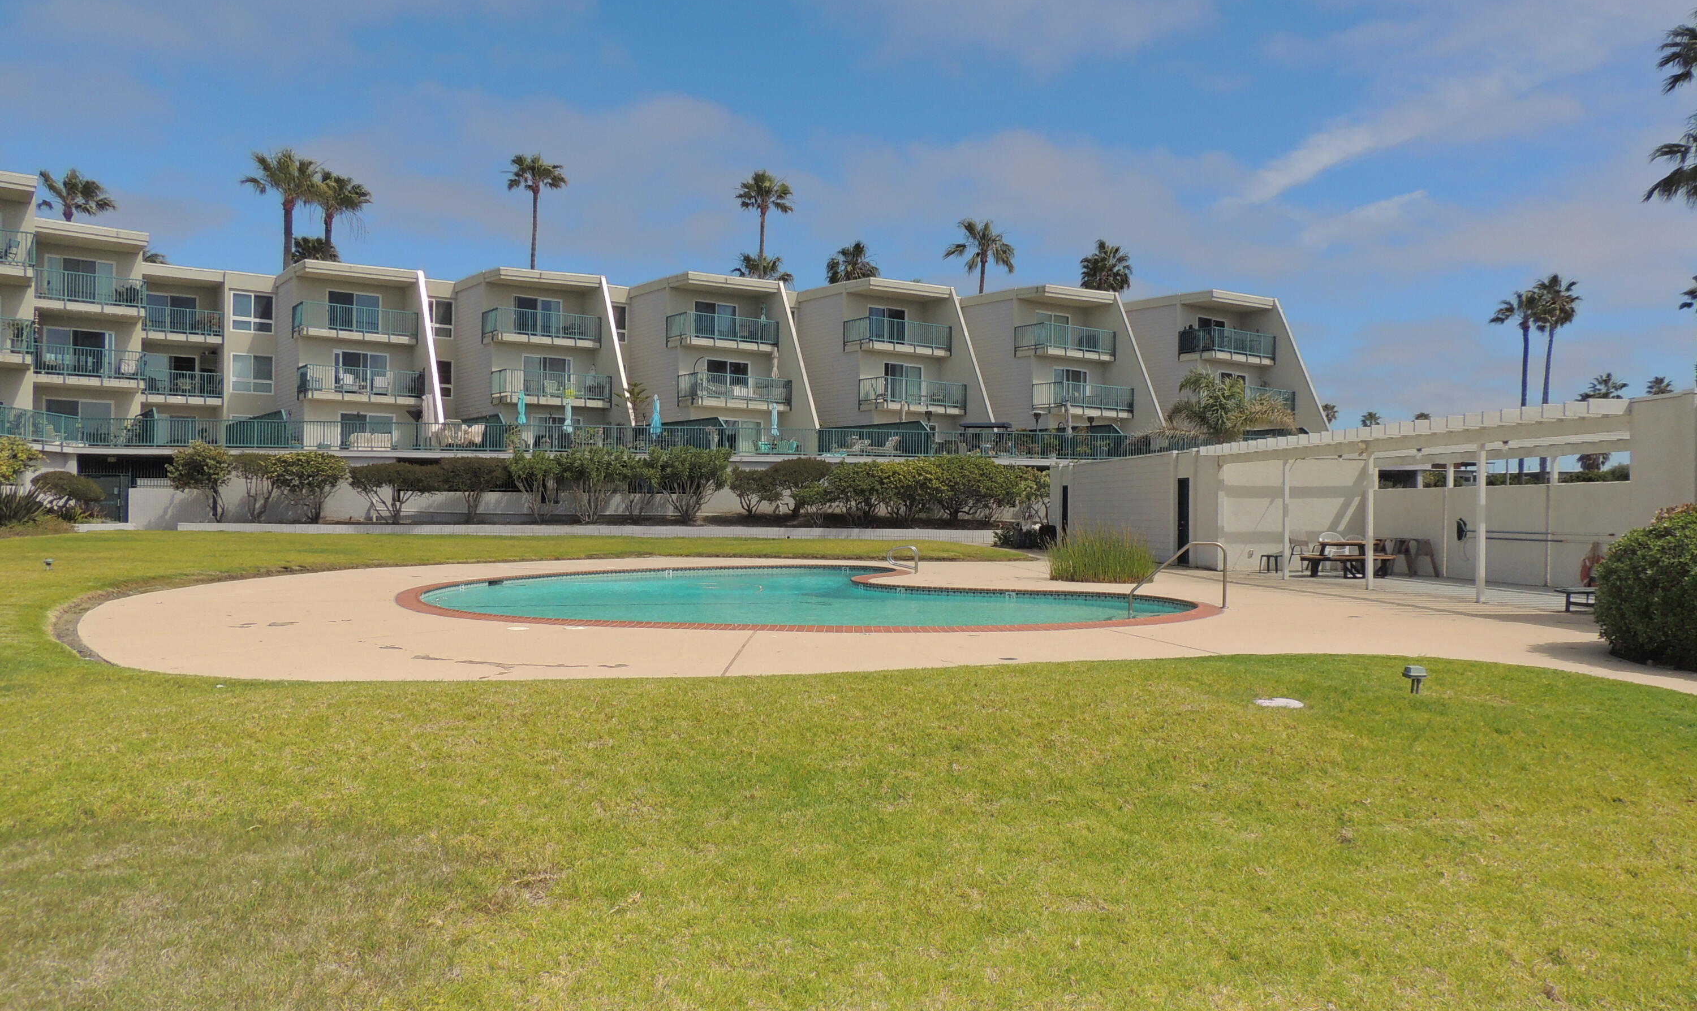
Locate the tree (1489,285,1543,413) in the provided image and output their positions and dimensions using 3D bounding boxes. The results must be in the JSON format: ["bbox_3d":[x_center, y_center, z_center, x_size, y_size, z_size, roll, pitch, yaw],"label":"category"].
[{"bbox_3d":[42.604,-5.811,74.978,3.634,16.012,3.634,1,0,0],"label":"tree"}]

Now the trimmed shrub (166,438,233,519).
[{"bbox_3d":[-24.178,-0.938,43.836,2.470,3.013,2.346,1,0,-7],"label":"trimmed shrub"}]

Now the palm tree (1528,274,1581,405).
[{"bbox_3d":[45.008,-6.265,74.976,3.211,16.963,3.211,1,0,0],"label":"palm tree"}]

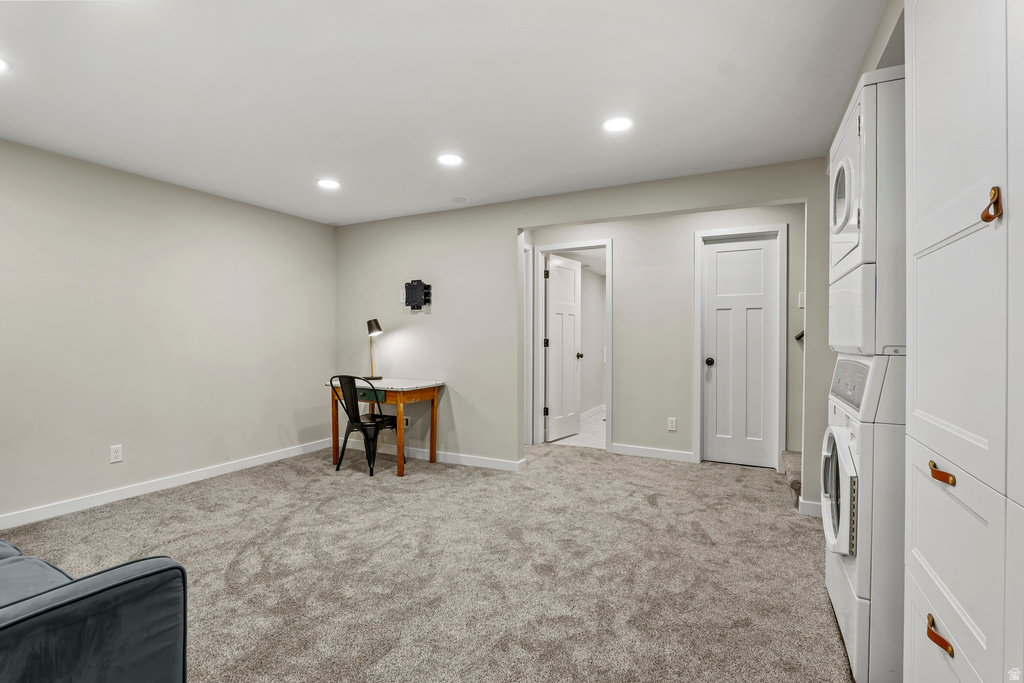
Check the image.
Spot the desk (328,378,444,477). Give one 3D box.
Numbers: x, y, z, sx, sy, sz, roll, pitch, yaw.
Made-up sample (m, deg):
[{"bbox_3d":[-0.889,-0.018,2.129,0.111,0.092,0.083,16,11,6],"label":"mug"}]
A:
[{"bbox_3d":[-1.131,0.733,4.071,0.890,0.727,0.563,0,0,27],"label":"desk"}]

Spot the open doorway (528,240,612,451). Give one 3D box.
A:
[{"bbox_3d":[0.645,0.047,4.700,0.844,2.103,0.130,0,0,27],"label":"open doorway"}]

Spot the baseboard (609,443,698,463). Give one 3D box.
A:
[{"bbox_3d":[1.328,1.051,4.301,0.745,0.100,0.018,0,0,27],"label":"baseboard"}]

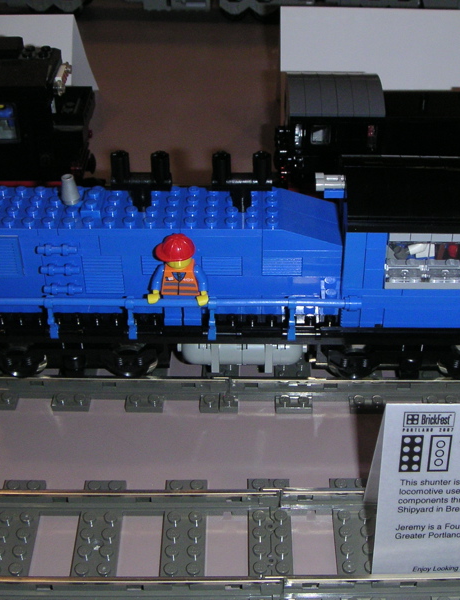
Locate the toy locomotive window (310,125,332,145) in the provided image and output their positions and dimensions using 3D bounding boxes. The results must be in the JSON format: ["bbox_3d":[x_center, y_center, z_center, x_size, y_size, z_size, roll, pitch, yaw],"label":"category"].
[{"bbox_3d":[0.046,-0.085,0.449,0.010,0.012,0.004,0,37,1],"label":"toy locomotive window"}]

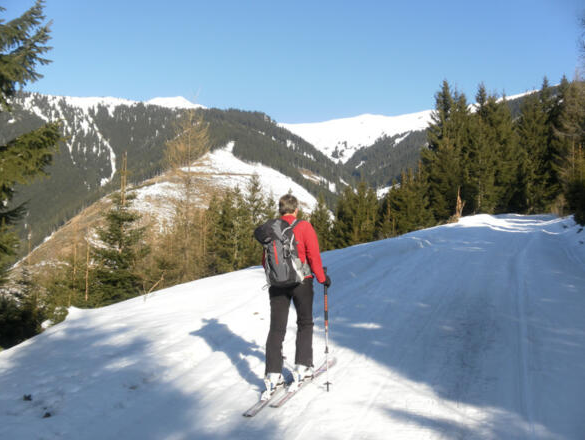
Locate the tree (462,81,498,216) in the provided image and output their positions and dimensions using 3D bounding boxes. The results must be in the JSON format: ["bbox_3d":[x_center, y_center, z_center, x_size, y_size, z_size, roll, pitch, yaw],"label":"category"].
[{"bbox_3d":[13.696,-5.036,43.000,2.800,9.500,2.800,1,0,18],"label":"tree"}]

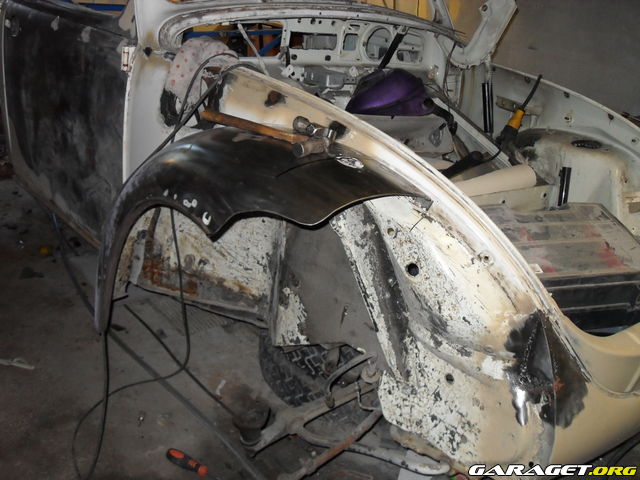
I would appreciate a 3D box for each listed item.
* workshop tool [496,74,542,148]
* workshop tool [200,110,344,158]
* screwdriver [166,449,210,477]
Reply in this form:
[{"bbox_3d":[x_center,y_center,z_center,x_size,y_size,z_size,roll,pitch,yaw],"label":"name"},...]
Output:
[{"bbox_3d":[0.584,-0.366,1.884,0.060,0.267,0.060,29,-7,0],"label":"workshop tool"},{"bbox_3d":[-0.133,-0.248,1.436,0.350,0.055,0.120,16,29,26],"label":"workshop tool"},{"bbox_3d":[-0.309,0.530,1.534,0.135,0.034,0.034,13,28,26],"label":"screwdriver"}]

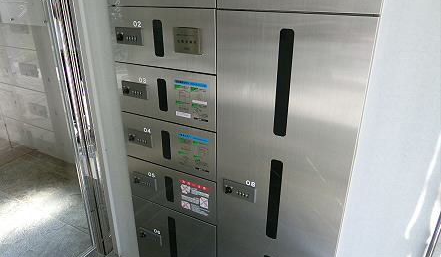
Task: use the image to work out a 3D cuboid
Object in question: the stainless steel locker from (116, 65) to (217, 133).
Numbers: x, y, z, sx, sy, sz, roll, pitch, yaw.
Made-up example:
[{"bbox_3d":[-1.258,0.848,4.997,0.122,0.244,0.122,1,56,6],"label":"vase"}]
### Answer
[{"bbox_3d":[-0.119,-0.209,1.460,0.487,0.221,0.450,12,25,26],"label":"stainless steel locker"}]

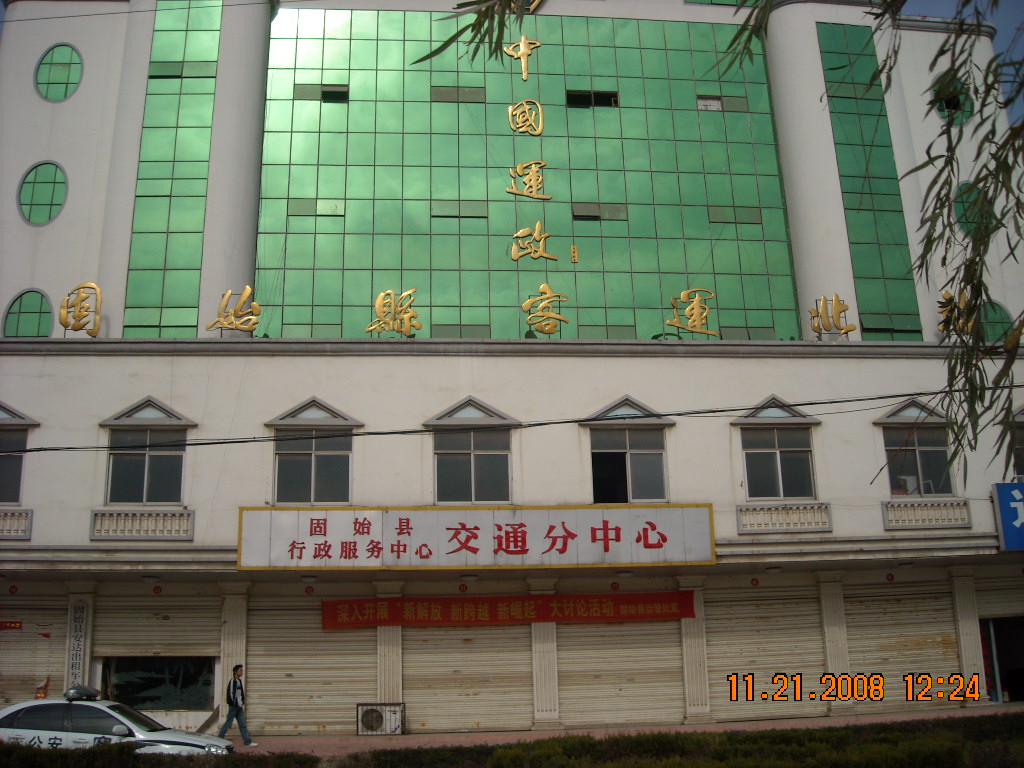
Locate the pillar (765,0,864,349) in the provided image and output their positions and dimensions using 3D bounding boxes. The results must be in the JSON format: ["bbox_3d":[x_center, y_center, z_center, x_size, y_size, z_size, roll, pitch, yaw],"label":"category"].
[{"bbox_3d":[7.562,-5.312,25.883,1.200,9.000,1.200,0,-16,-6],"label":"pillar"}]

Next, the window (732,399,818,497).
[{"bbox_3d":[6.139,1.457,23.817,2.101,2.473,0.280,0,-16,-6],"label":"window"}]

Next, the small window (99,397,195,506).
[{"bbox_3d":[-7.897,1.436,22.417,2.073,2.389,0.280,0,-16,-6],"label":"small window"}]

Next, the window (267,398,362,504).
[{"bbox_3d":[-4.184,1.426,21.878,2.020,2.270,0.250,0,-16,-6],"label":"window"}]

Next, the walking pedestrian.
[{"bbox_3d":[-5.469,6.383,20.555,0.760,1.650,0.500,0,-16,-6],"label":"walking pedestrian"}]

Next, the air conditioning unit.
[{"bbox_3d":[-2.729,6.942,21.487,0.970,0.640,0.400,0,-16,-6],"label":"air conditioning unit"}]

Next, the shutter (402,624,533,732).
[{"bbox_3d":[-1.037,6.564,23.932,2.961,2.936,0.120,0,-16,-6],"label":"shutter"}]

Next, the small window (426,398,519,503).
[{"bbox_3d":[-0.873,1.456,23.086,2.106,2.461,0.280,0,-16,-6],"label":"small window"}]

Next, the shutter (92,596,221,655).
[{"bbox_3d":[-8.095,5.504,23.563,2.900,1.327,0.120,0,-16,-6],"label":"shutter"}]

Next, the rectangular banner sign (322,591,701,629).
[{"bbox_3d":[-0.003,5.272,24.084,8.640,0.681,0.060,0,-16,-6],"label":"rectangular banner sign"}]

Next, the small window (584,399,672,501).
[{"bbox_3d":[2.547,1.447,22.536,1.950,2.250,0.250,0,-16,-6],"label":"small window"}]

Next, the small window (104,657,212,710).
[{"bbox_3d":[-7.977,6.730,23.350,2.497,1.233,0.120,0,-16,-6],"label":"small window"}]

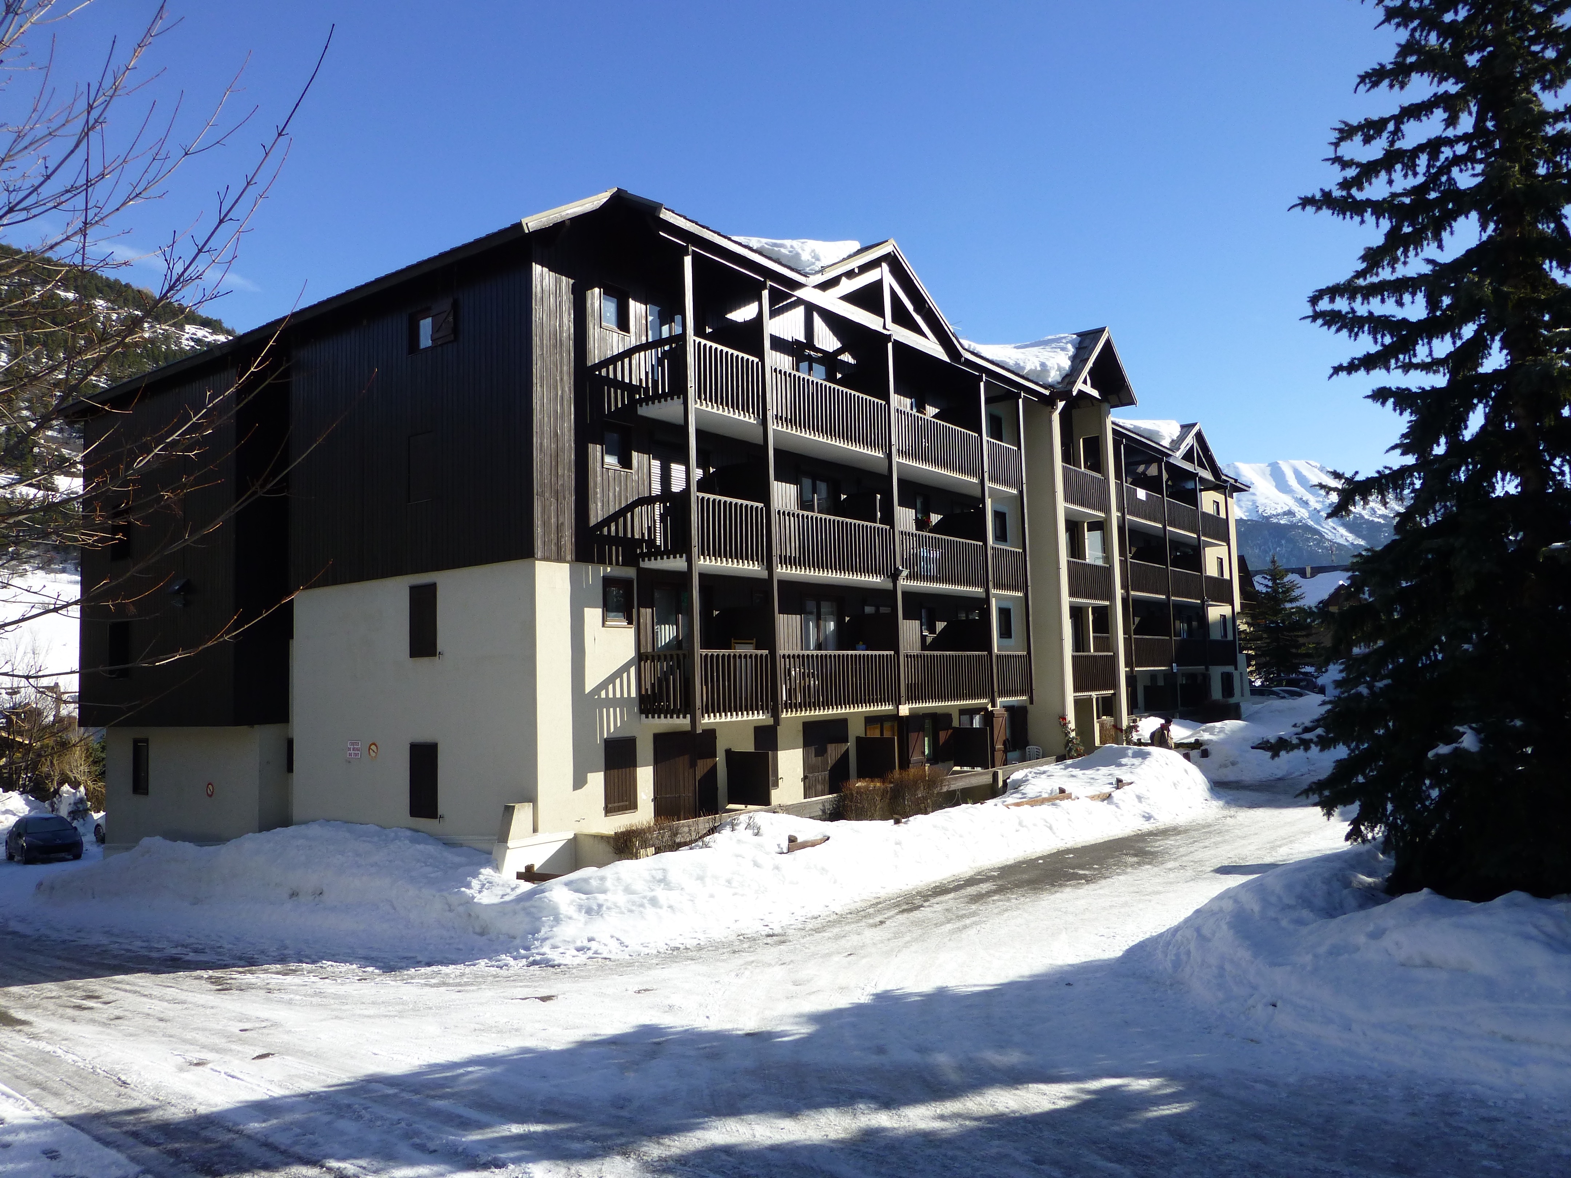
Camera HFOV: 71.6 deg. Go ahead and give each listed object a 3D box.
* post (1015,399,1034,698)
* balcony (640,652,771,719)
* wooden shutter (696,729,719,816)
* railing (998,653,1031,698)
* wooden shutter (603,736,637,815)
[{"bbox_3d":[6.244,-1.064,28.466,0.140,8.142,0.140,-5,-6,37],"label":"post"},{"bbox_3d":[-1.332,1.734,19.429,1.360,1.210,2.200,-5,-5,37],"label":"balcony"},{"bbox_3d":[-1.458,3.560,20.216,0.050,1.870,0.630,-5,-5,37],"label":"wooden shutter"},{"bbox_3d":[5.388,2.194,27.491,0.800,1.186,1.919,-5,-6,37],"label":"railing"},{"bbox_3d":[-2.782,3.174,18.478,0.050,1.290,0.750,-5,-5,37],"label":"wooden shutter"}]

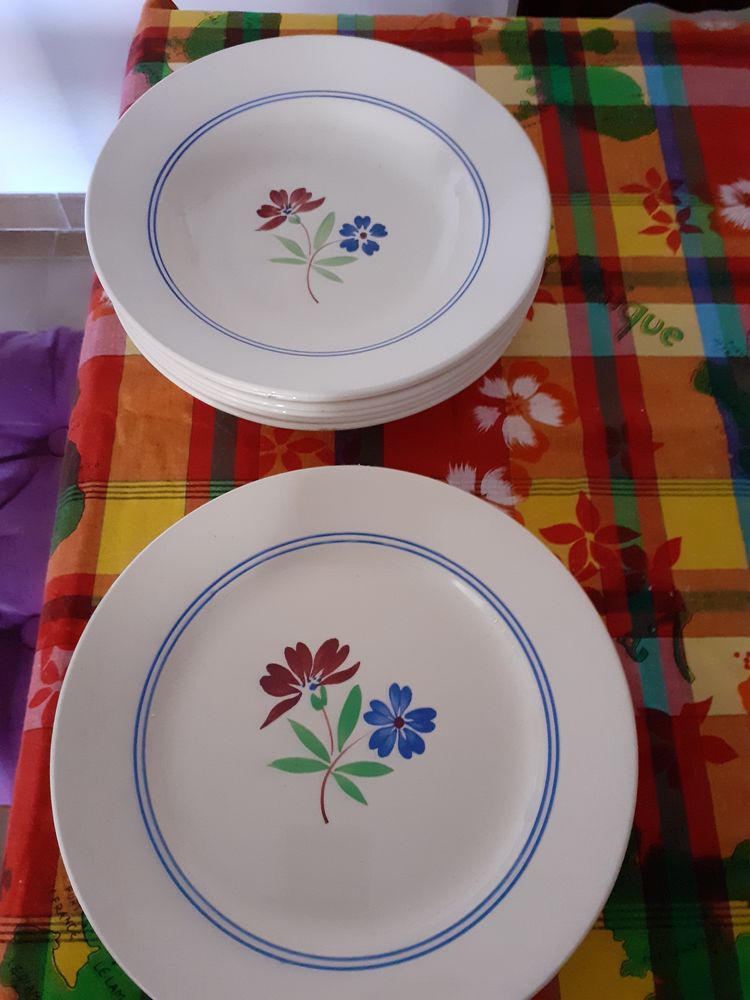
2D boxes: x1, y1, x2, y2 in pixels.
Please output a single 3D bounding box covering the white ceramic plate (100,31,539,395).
[{"bbox_3d":[-0.028,-0.147,0.414,0.235,0.038,0.235,0,67,-1],"label":"white ceramic plate"}]

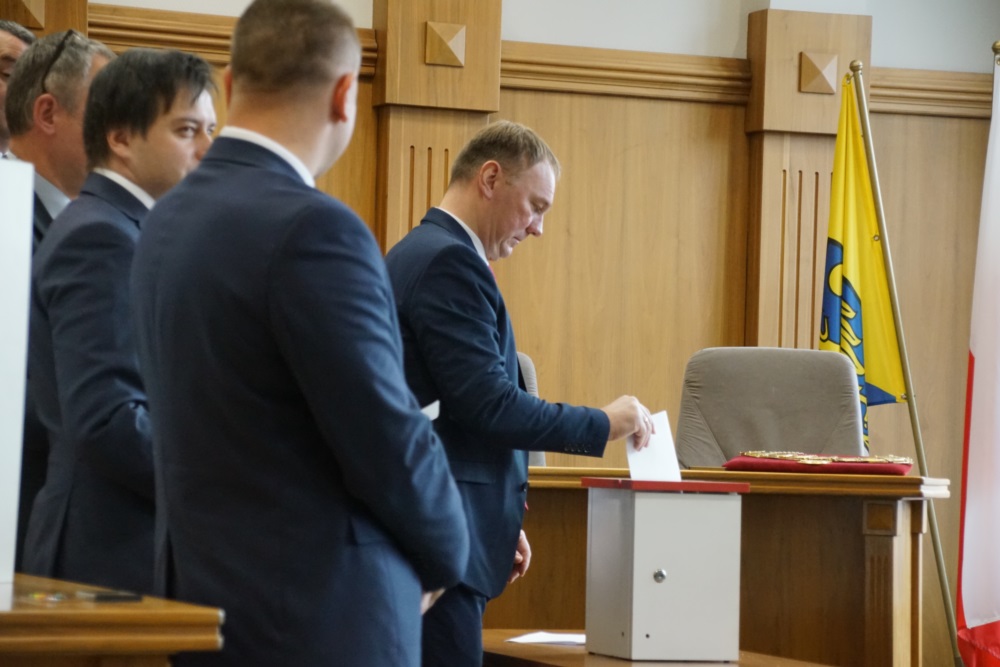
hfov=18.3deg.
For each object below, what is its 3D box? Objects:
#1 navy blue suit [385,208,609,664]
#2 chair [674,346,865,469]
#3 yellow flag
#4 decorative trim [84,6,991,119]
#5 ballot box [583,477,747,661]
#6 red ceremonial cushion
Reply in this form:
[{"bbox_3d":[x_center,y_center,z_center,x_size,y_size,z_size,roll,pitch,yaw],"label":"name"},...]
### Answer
[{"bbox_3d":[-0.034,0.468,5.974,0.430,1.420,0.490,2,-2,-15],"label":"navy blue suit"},{"bbox_3d":[0.658,0.582,7.660,0.540,1.100,0.600,1,-2,4],"label":"chair"},{"bbox_3d":[1.002,-0.169,8.600,0.230,1.095,0.160,2,-2,-15],"label":"yellow flag"},{"bbox_3d":[0.201,-0.790,9.064,2.897,0.137,0.080,2,-2,-23],"label":"decorative trim"},{"bbox_3d":[0.314,0.449,5.943,0.249,0.334,0.215,2,-2,-25],"label":"ballot box"},{"bbox_3d":[0.760,0.315,7.450,0.420,0.045,0.360,1,-2,6],"label":"red ceremonial cushion"}]

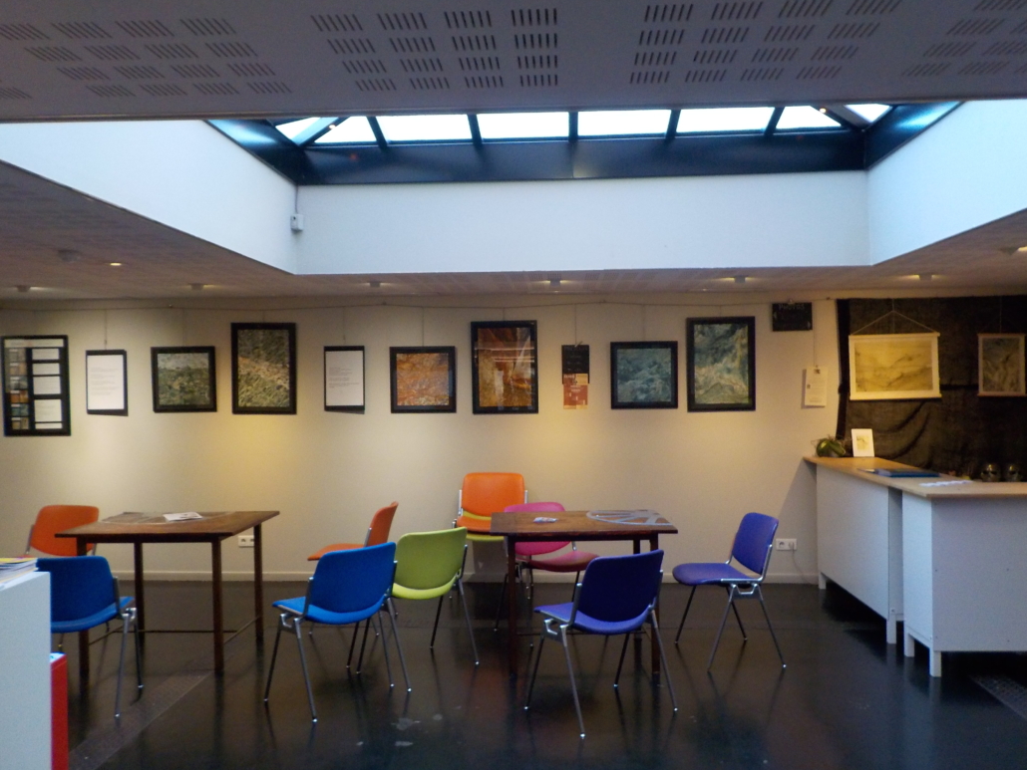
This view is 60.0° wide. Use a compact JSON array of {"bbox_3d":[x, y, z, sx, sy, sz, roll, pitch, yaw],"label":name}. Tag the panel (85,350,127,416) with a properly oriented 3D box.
[{"bbox_3d":[-3.173,-0.016,6.952,0.321,0.505,0.025,-1,0,3],"label":"panel"}]

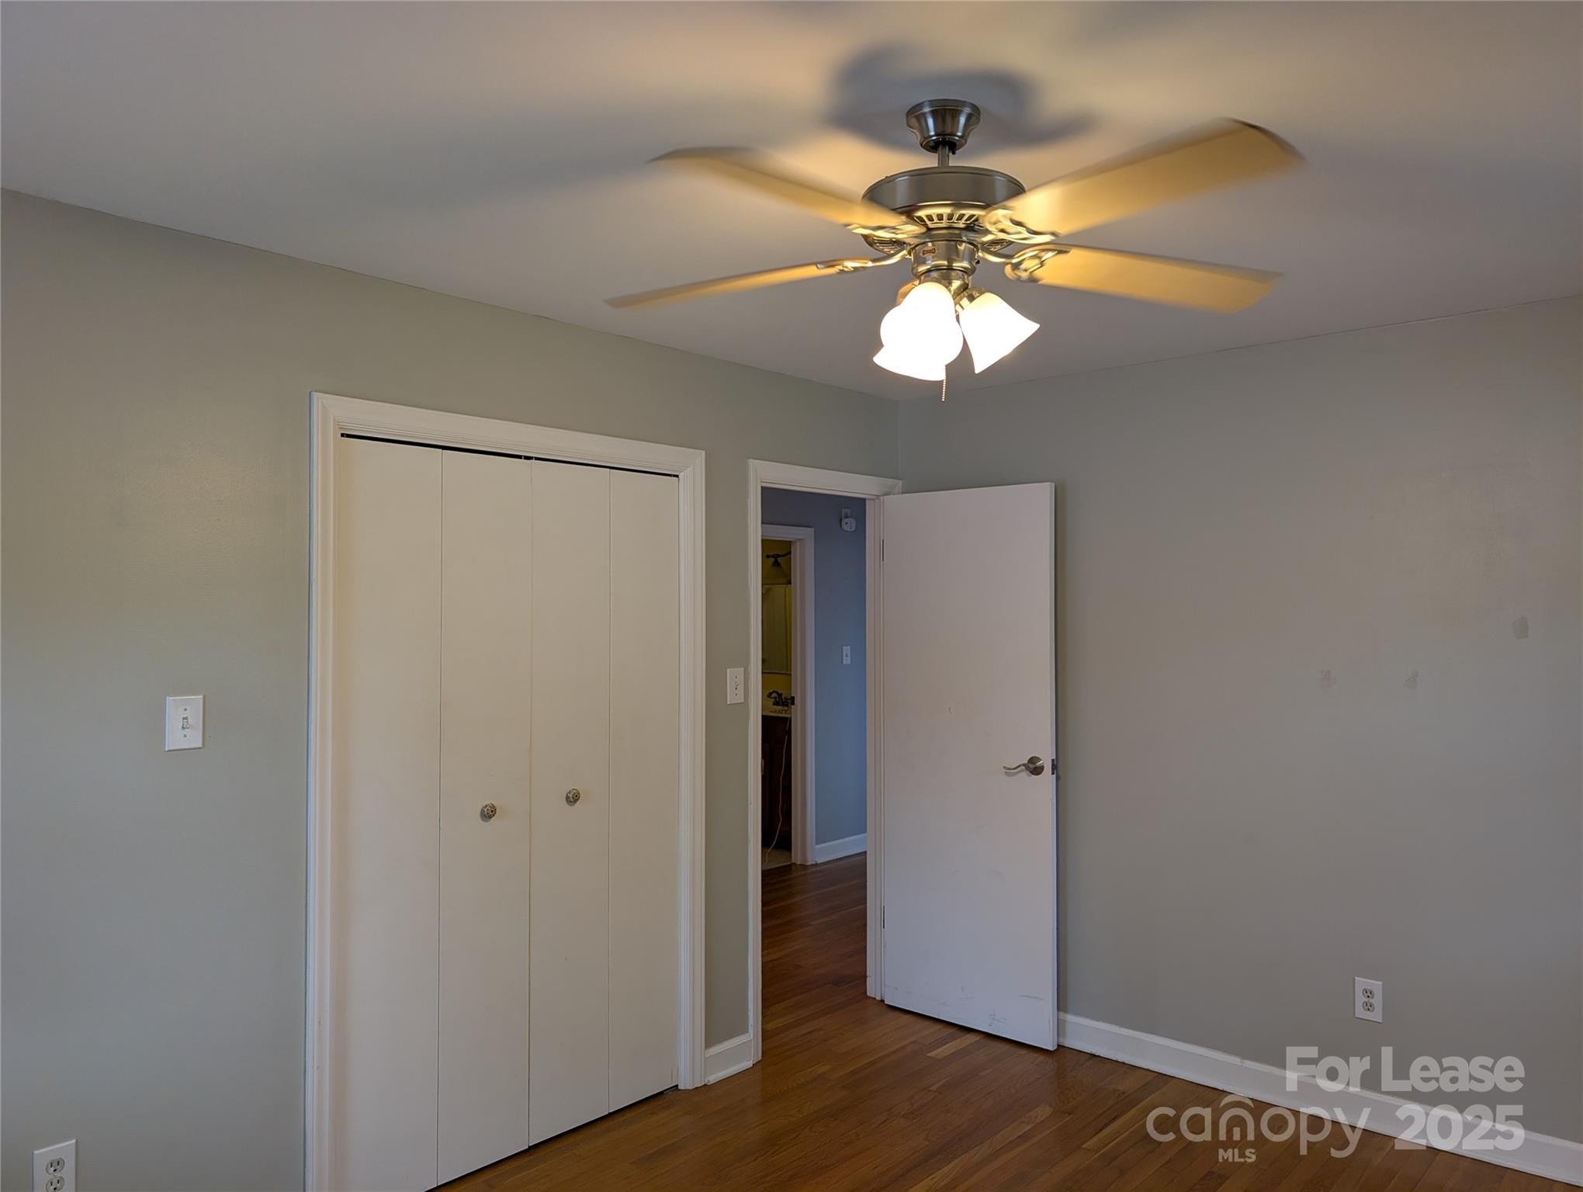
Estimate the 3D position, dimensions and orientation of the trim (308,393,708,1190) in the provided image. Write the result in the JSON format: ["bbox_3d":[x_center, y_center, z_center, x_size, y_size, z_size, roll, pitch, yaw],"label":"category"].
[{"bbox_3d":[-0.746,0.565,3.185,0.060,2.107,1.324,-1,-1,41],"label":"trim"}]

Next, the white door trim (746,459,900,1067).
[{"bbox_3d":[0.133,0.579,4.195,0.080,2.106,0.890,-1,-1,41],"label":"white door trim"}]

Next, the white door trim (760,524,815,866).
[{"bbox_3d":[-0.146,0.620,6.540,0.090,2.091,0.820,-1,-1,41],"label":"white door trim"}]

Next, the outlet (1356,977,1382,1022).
[{"bbox_3d":[1.760,1.235,3.354,0.077,0.123,0.010,-1,-1,41],"label":"outlet"}]

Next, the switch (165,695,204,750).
[{"bbox_3d":[-1.361,0.286,2.470,0.014,0.120,0.077,-1,-1,41],"label":"switch"}]

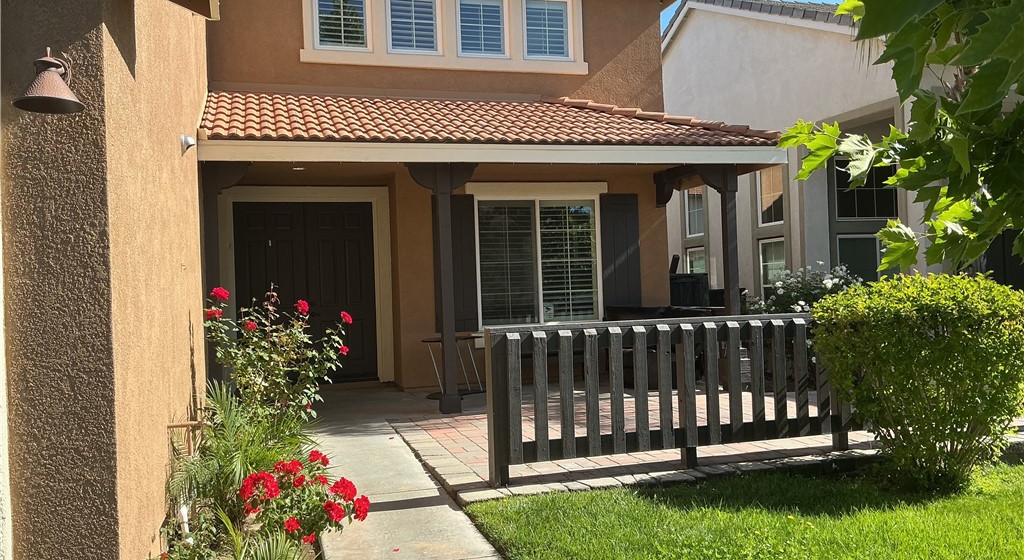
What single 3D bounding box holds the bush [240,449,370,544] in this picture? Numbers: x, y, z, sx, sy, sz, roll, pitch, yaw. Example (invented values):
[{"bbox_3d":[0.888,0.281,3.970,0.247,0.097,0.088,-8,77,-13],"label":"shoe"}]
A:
[{"bbox_3d":[-1.185,1.237,4.900,0.690,0.540,0.570,-2,0,-16],"label":"bush"}]

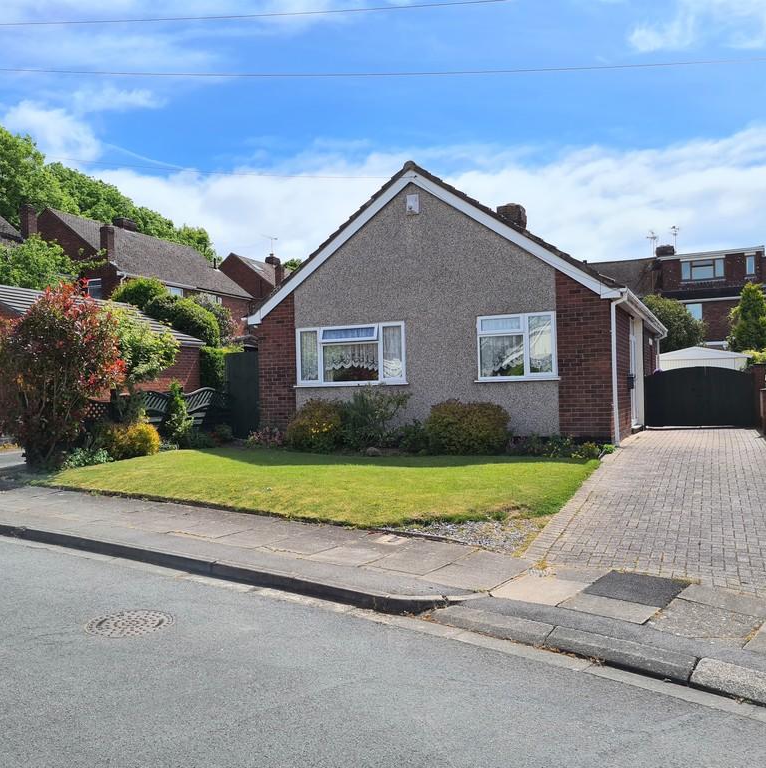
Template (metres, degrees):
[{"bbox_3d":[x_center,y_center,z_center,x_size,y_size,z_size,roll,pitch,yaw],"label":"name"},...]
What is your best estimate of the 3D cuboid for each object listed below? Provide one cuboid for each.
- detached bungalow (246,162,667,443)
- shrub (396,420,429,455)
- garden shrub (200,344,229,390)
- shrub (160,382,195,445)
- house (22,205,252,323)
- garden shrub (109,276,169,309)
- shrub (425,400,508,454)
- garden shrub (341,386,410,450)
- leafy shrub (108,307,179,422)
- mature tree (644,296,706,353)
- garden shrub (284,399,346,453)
[{"bbox_3d":[2.753,-1.576,19.599,7.850,5.430,10.950,-2,-1,24],"label":"detached bungalow"},{"bbox_3d":[0.523,0.896,13.200,0.650,0.540,0.600,-1,-1,0],"label":"shrub"},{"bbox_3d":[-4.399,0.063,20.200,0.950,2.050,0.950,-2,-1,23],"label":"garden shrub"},{"bbox_3d":[-4.088,0.621,15.300,0.640,1.280,0.620,-2,-1,24],"label":"shrub"},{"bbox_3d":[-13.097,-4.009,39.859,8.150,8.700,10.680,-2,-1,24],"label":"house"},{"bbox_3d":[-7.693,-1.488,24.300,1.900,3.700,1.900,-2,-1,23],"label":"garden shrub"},{"bbox_3d":[1.384,0.676,12.750,1.400,0.900,1.150,-2,-1,23],"label":"shrub"},{"bbox_3d":[-0.137,0.587,14.050,1.220,1.100,1.000,-2,-1,24],"label":"garden shrub"},{"bbox_3d":[-4.277,-0.194,13.400,1.500,2.250,1.400,-2,-1,23],"label":"leafy shrub"},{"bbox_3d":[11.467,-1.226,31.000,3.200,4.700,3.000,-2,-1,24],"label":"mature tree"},{"bbox_3d":[-1.224,0.758,13.950,1.120,0.930,1.000,-2,-1,23],"label":"garden shrub"}]

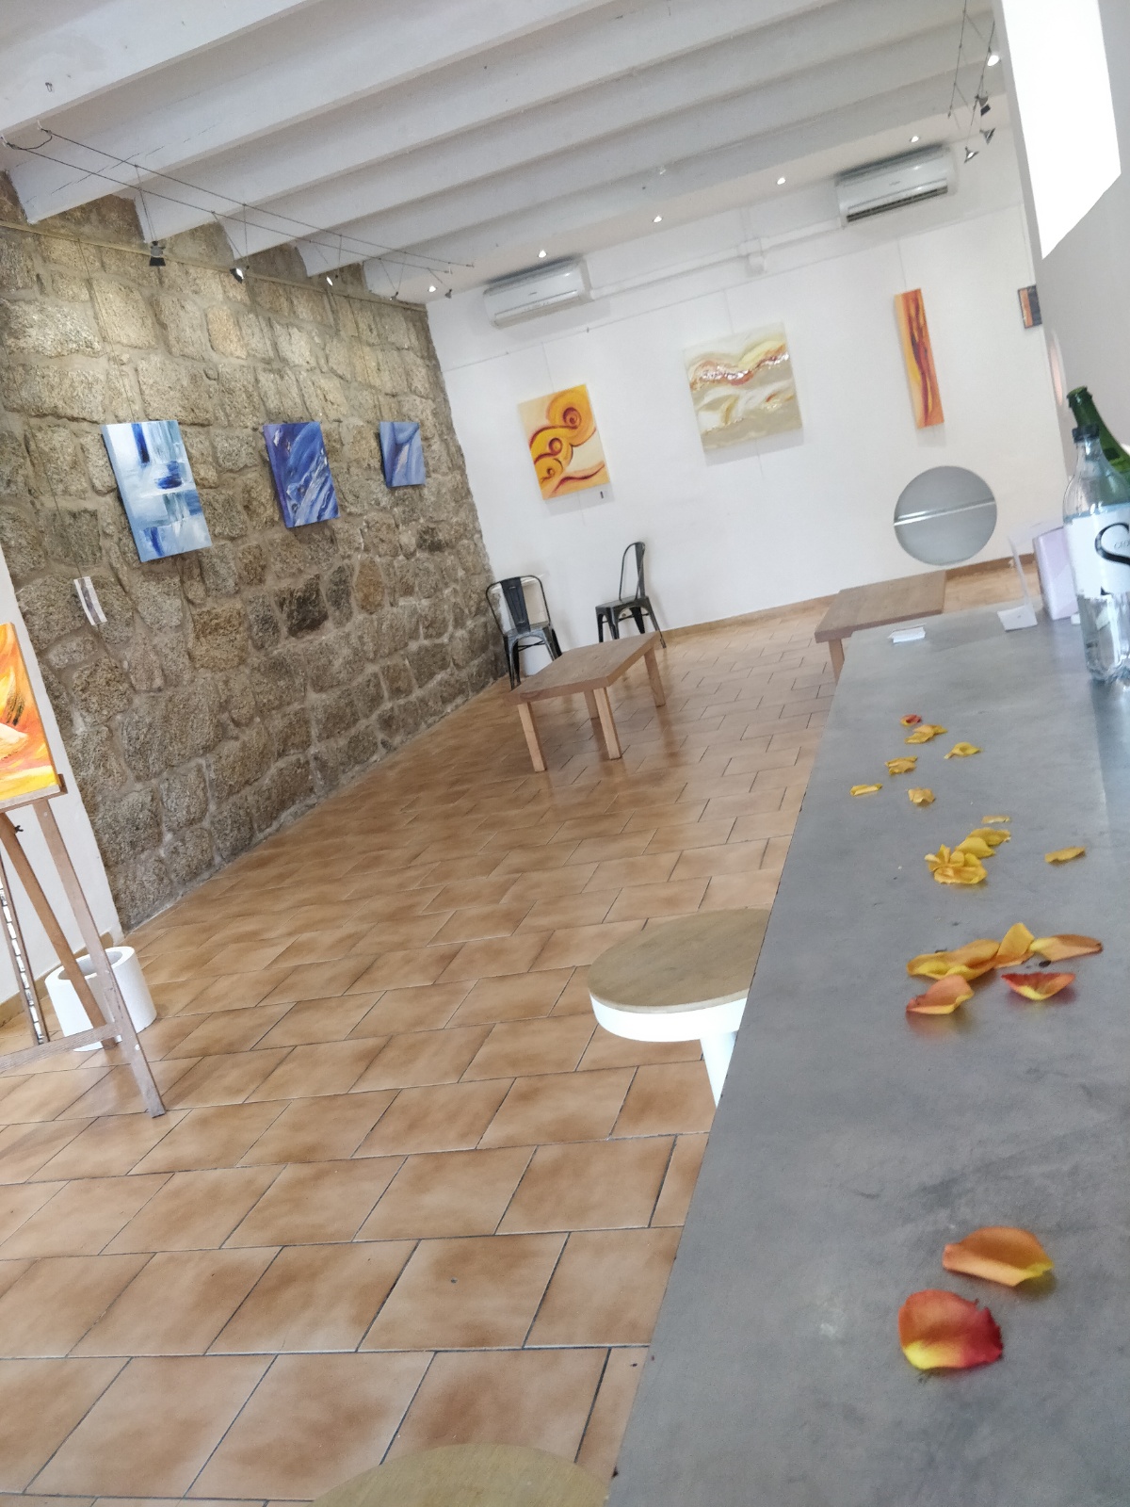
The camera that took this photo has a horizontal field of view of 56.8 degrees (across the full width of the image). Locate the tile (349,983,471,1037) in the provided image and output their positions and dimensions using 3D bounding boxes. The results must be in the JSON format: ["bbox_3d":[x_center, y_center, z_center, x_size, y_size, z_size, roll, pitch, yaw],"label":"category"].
[{"bbox_3d":[-0.477,0.815,3.320,0.330,0.010,0.310,-10,14,17],"label":"tile"}]

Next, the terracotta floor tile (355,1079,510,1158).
[{"bbox_3d":[-0.327,0.934,2.669,0.338,0.010,0.286,-10,14,18],"label":"terracotta floor tile"}]

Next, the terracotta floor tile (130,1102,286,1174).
[{"bbox_3d":[-0.961,1.054,2.857,0.330,0.010,0.310,-10,14,17],"label":"terracotta floor tile"}]

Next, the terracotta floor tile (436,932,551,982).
[{"bbox_3d":[-0.232,0.696,3.550,0.330,0.010,0.310,-10,14,17],"label":"terracotta floor tile"}]

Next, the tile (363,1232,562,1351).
[{"bbox_3d":[-0.189,1.056,2.047,0.333,0.013,0.297,-11,14,17],"label":"tile"}]

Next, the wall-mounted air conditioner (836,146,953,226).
[{"bbox_3d":[2.413,-4.159,7.659,0.800,0.295,0.200,-10,14,17],"label":"wall-mounted air conditioner"}]

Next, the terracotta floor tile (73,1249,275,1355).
[{"bbox_3d":[-0.824,1.173,2.236,0.339,0.010,0.293,-10,14,18],"label":"terracotta floor tile"}]

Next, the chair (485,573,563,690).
[{"bbox_3d":[-0.274,-0.995,8.568,0.440,0.840,0.460,-11,14,17],"label":"chair"}]

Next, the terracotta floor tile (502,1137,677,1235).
[{"bbox_3d":[0.054,0.938,2.263,0.333,0.013,0.297,-11,14,17],"label":"terracotta floor tile"}]

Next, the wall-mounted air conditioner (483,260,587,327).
[{"bbox_3d":[-0.212,-3.534,8.002,0.790,0.275,0.210,-11,14,17],"label":"wall-mounted air conditioner"}]

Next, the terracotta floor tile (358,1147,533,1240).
[{"bbox_3d":[-0.261,0.994,2.355,0.335,0.010,0.287,-10,14,18],"label":"terracotta floor tile"}]

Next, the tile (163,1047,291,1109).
[{"bbox_3d":[-1.035,0.996,3.181,0.333,0.013,0.297,-11,14,17],"label":"tile"}]

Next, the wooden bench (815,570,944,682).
[{"bbox_3d":[1.774,-0.608,5.641,0.605,0.460,1.221,-8,15,26],"label":"wooden bench"}]

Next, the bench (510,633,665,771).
[{"bbox_3d":[0.171,-0.316,6.177,0.610,0.450,1.180,-10,14,17],"label":"bench"}]

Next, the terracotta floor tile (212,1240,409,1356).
[{"bbox_3d":[-0.505,1.113,2.139,0.338,0.010,0.292,-10,14,18],"label":"terracotta floor tile"}]

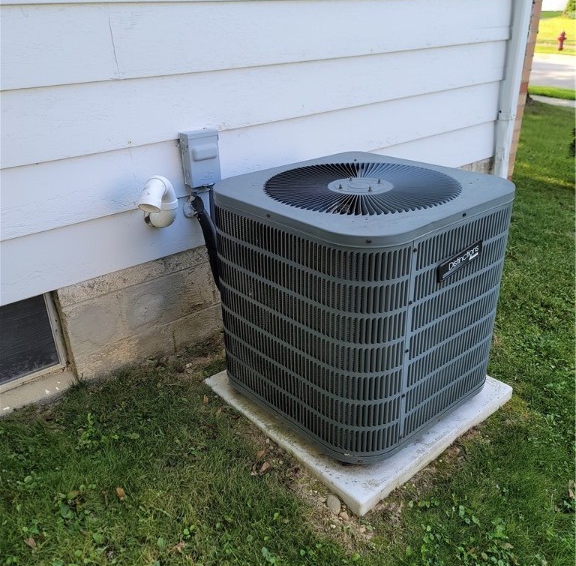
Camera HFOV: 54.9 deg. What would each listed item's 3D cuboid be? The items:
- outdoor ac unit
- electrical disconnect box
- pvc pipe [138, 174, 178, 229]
[{"bbox_3d":[0.232,0.012,1.851,0.737,0.700,0.737,-21,31,-35],"label":"outdoor ac unit"},{"bbox_3d":[-0.311,-0.449,1.993,0.122,0.187,0.063,-20,31,-34],"label":"electrical disconnect box"},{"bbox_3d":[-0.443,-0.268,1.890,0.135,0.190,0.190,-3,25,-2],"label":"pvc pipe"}]

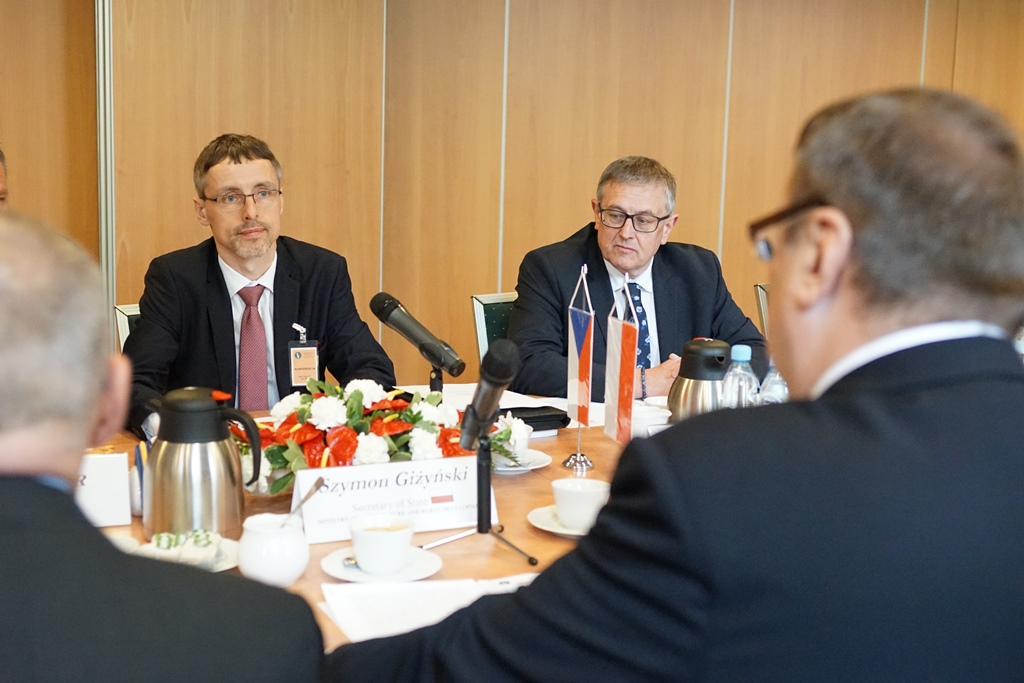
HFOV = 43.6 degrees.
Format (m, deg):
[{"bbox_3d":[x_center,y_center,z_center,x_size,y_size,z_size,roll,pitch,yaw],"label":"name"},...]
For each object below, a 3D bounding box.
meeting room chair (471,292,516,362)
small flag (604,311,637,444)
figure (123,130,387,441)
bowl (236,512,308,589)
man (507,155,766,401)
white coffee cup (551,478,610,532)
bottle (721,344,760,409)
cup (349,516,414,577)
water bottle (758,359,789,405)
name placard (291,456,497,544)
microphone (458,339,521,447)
[{"bbox_3d":[0.216,0.391,2.901,0.470,0.939,0.570,-2,8,-24],"label":"meeting room chair"},{"bbox_3d":[0.170,0.063,2.000,0.012,0.188,0.120,-1,8,-17],"label":"small flag"},{"bbox_3d":[-0.516,0.239,2.549,0.560,1.292,0.820,-1,8,-20],"label":"figure"},{"bbox_3d":[-0.285,0.249,1.535,0.087,0.077,0.087,2,8,0],"label":"bowl"},{"bbox_3d":[0.306,0.252,2.705,0.580,1.272,0.820,-1,8,-17],"label":"man"},{"bbox_3d":[0.098,0.230,1.782,0.082,0.062,0.084,2,8,0],"label":"white coffee cup"},{"bbox_3d":[0.377,0.116,2.135,0.066,0.218,0.066,2,8,0],"label":"bottle"},{"bbox_3d":[-0.158,0.251,1.566,0.082,0.062,0.084,2,8,0],"label":"cup"},{"bbox_3d":[0.434,0.123,2.104,0.066,0.216,0.066,2,8,0],"label":"water bottle"},{"bbox_3d":[-0.164,0.213,1.790,0.280,0.088,0.100,-2,9,-26],"label":"name placard"},{"bbox_3d":[-0.031,0.070,1.690,0.048,0.166,0.048,18,27,-2],"label":"microphone"}]

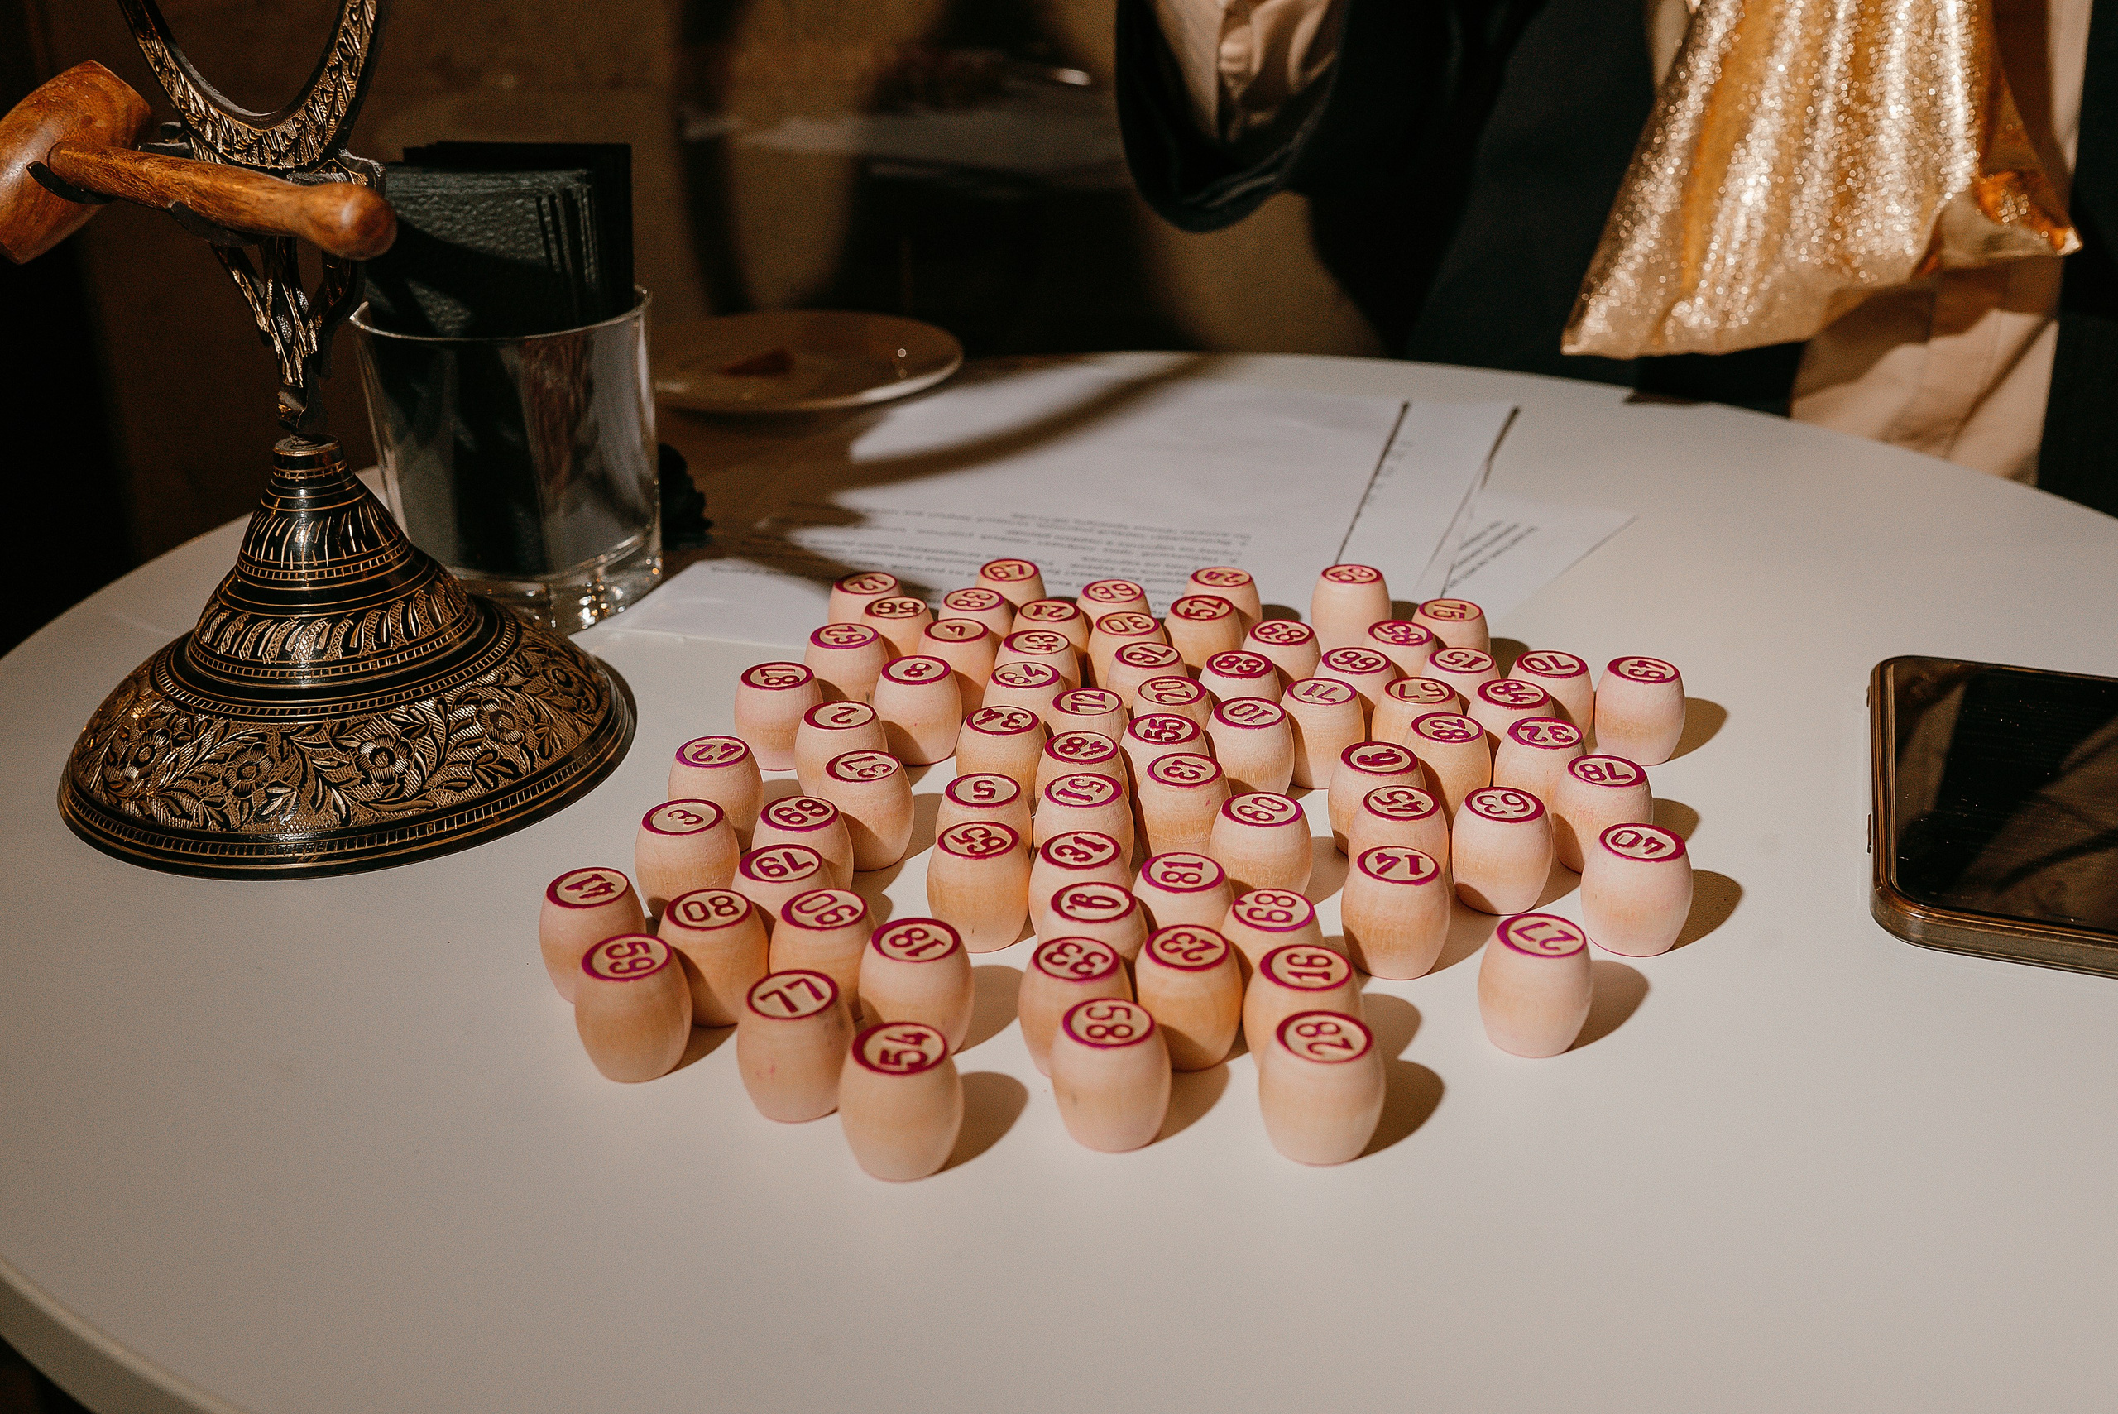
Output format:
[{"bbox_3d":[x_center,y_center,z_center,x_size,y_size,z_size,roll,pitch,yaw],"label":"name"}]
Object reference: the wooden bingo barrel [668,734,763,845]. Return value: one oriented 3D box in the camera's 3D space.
[{"bbox_3d":[-0.083,0.021,0.498,0.023,0.023,0.023,-1,24,0],"label":"wooden bingo barrel"}]

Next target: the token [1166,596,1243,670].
[{"bbox_3d":[0.040,-0.017,0.578,0.023,0.023,0.023,-1,24,0],"label":"token"}]

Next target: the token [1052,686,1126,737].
[{"bbox_3d":[0.007,0.010,0.532,0.023,0.024,0.023,0,24,1],"label":"token"}]

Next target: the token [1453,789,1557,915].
[{"bbox_3d":[0.102,0.033,0.473,0.023,0.024,0.023,-1,24,0],"label":"token"}]

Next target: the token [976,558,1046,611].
[{"bbox_3d":[-0.015,-0.030,0.612,0.023,0.024,0.023,-1,25,0],"label":"token"}]

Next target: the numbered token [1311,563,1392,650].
[{"bbox_3d":[0.086,-0.028,0.609,0.023,0.024,0.023,-1,24,0],"label":"numbered token"}]

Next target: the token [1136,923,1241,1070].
[{"bbox_3d":[0.026,0.059,0.421,0.023,0.024,0.023,1,24,4],"label":"token"}]

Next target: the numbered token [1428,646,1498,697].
[{"bbox_3d":[0.108,-0.001,0.555,0.023,0.024,0.023,5,25,11],"label":"numbered token"}]

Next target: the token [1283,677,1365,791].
[{"bbox_3d":[0.068,0.007,0.535,0.023,0.024,0.023,-1,24,1],"label":"token"}]

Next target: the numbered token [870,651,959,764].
[{"bbox_3d":[-0.037,0.001,0.547,0.024,0.024,0.024,-1,24,0],"label":"numbered token"}]

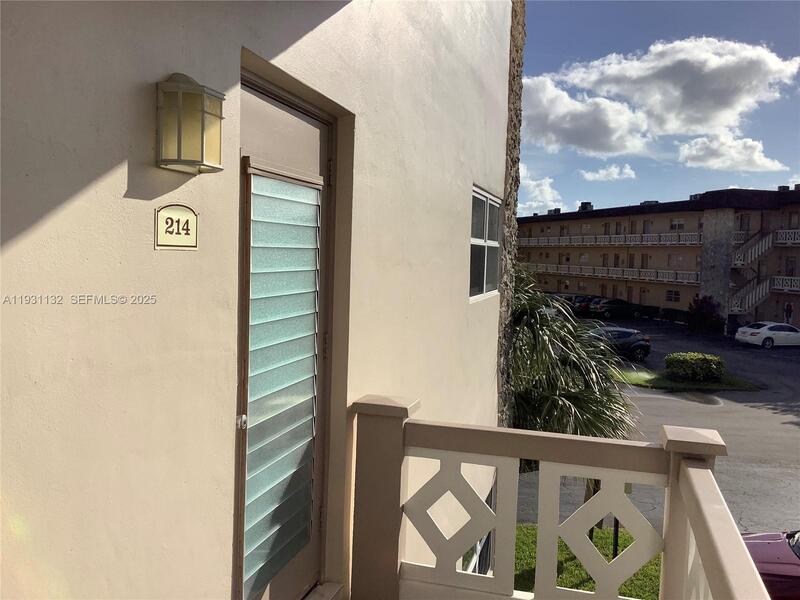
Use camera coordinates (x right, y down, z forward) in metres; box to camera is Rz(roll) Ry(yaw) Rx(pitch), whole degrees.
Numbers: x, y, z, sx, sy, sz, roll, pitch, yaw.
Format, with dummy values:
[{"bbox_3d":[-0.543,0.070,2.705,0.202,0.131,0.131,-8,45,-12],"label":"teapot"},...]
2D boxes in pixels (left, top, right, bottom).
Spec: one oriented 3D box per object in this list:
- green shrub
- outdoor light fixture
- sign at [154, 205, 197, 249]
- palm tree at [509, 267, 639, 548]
[{"bbox_3d":[11.020,2.502,26.724,2.100,0.860,1.700,3,4,16],"label":"green shrub"},{"bbox_3d":[-0.513,-0.450,1.817,0.107,0.246,0.188,3,4,16],"label":"outdoor light fixture"},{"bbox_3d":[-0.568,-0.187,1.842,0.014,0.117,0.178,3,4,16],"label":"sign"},{"bbox_3d":[2.539,1.648,10.803,2.300,4.350,2.300,3,4,16],"label":"palm tree"}]

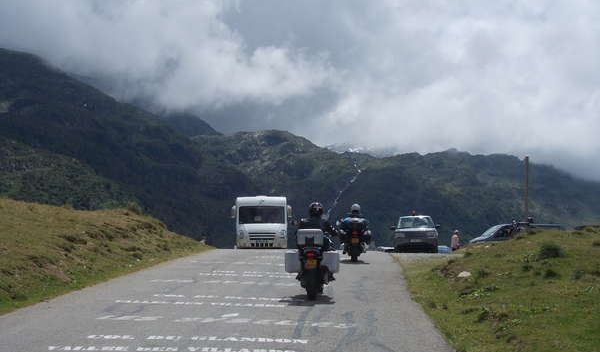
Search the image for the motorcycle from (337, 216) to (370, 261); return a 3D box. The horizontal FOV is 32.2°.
[{"bbox_3d":[1.710,1.940,32.000,0.950,1.350,2.200,0,-3,3],"label":"motorcycle"}]

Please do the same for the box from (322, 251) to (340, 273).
[{"bbox_3d":[0.570,1.585,19.200,0.280,0.390,0.450,0,-3,3],"label":"box"}]

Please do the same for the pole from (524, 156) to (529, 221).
[{"bbox_3d":[13.100,1.500,60.000,0.240,5.400,0.240,0,-3,0],"label":"pole"}]

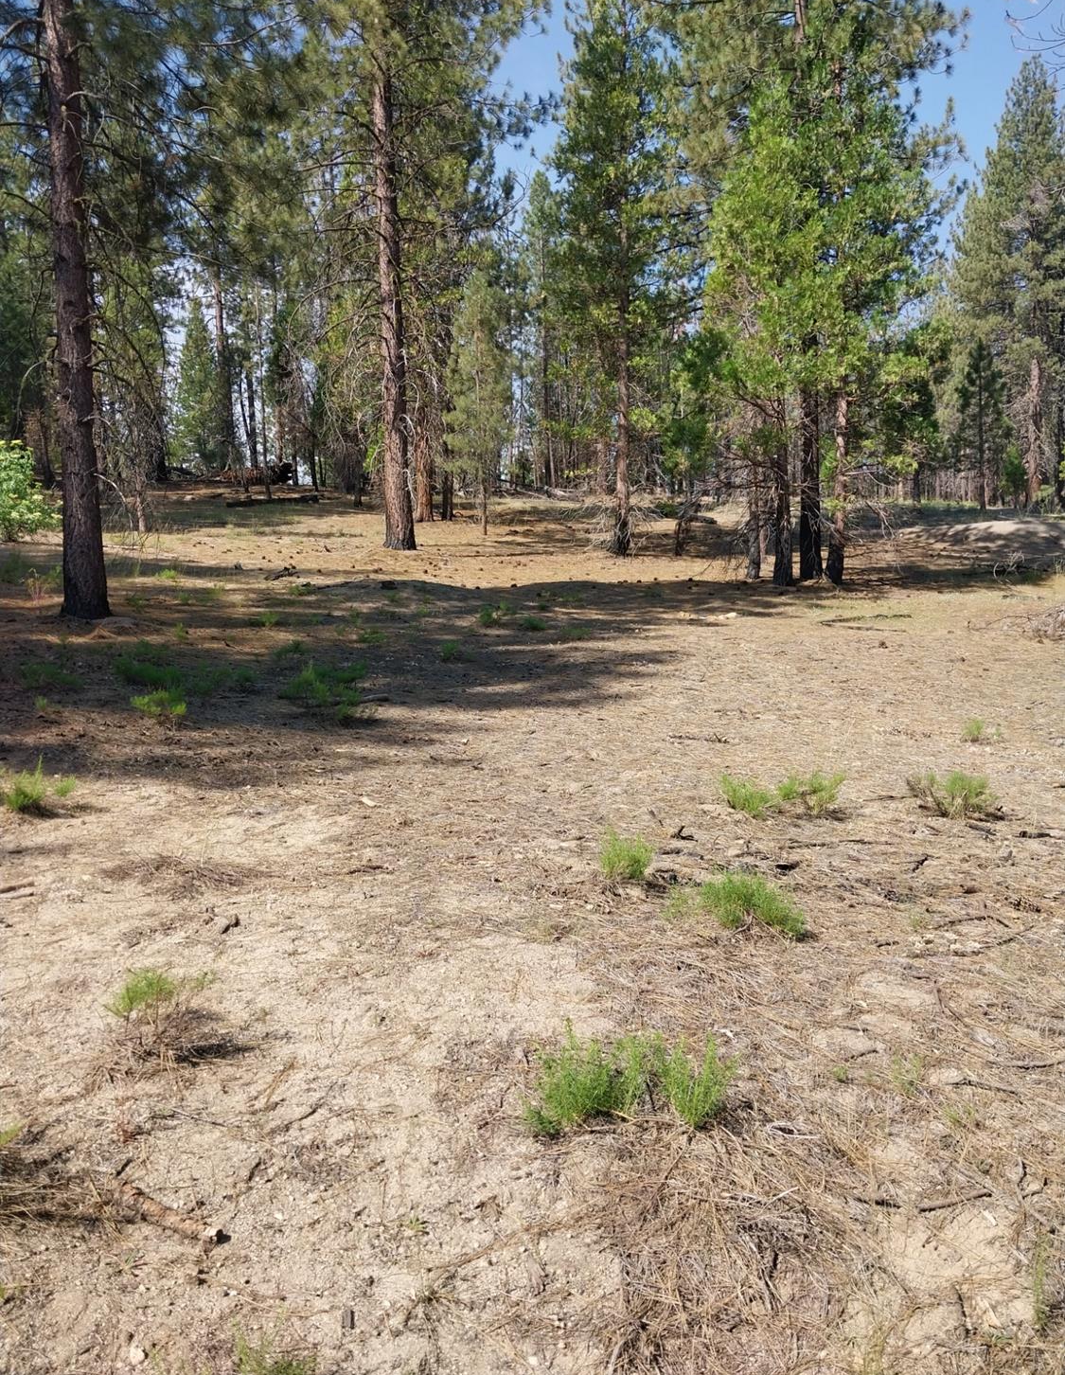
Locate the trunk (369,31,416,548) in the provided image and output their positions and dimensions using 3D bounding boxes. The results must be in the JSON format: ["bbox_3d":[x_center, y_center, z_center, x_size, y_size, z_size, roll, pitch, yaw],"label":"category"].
[{"bbox_3d":[-2.962,-7.863,21.786,0.680,9.958,0.680,-1,8,0],"label":"trunk"}]

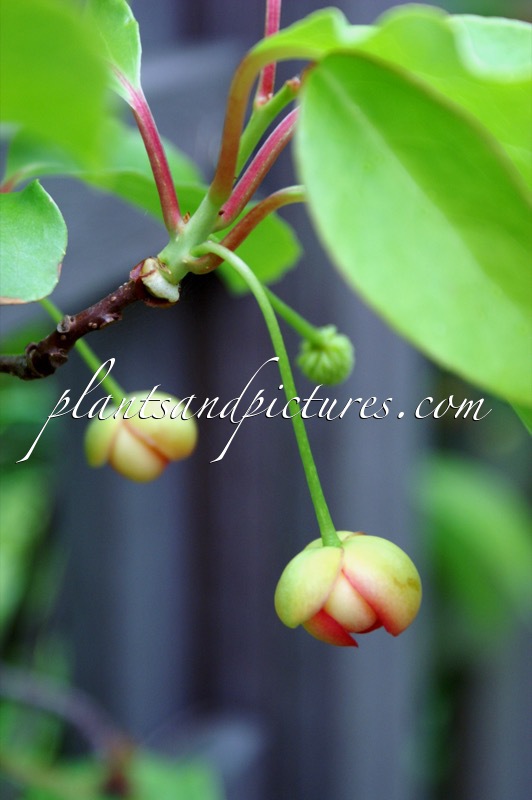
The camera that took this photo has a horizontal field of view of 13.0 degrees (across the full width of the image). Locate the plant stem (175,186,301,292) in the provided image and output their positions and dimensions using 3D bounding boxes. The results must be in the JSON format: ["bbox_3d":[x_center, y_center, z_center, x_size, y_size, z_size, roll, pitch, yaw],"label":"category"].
[{"bbox_3d":[-0.004,-0.022,0.320,0.019,0.007,0.007,-41,0,0],"label":"plant stem"}]

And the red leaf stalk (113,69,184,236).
[{"bbox_3d":[-0.015,-0.033,0.310,0.004,0.024,0.003,-22,-6,0],"label":"red leaf stalk"}]

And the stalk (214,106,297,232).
[{"bbox_3d":[-0.001,-0.031,0.310,0.003,0.019,0.003,34,-7,0],"label":"stalk"}]

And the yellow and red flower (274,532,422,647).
[{"bbox_3d":[0.011,0.025,0.310,0.019,0.015,0.019,-8,21,3],"label":"yellow and red flower"}]

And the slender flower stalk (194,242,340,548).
[{"bbox_3d":[0.001,-0.001,0.320,0.006,0.045,0.006,-24,3,0],"label":"slender flower stalk"}]

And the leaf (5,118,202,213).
[{"bbox_3d":[-0.023,-0.034,0.335,0.029,0.006,0.017,4,36,-2],"label":"leaf"}]

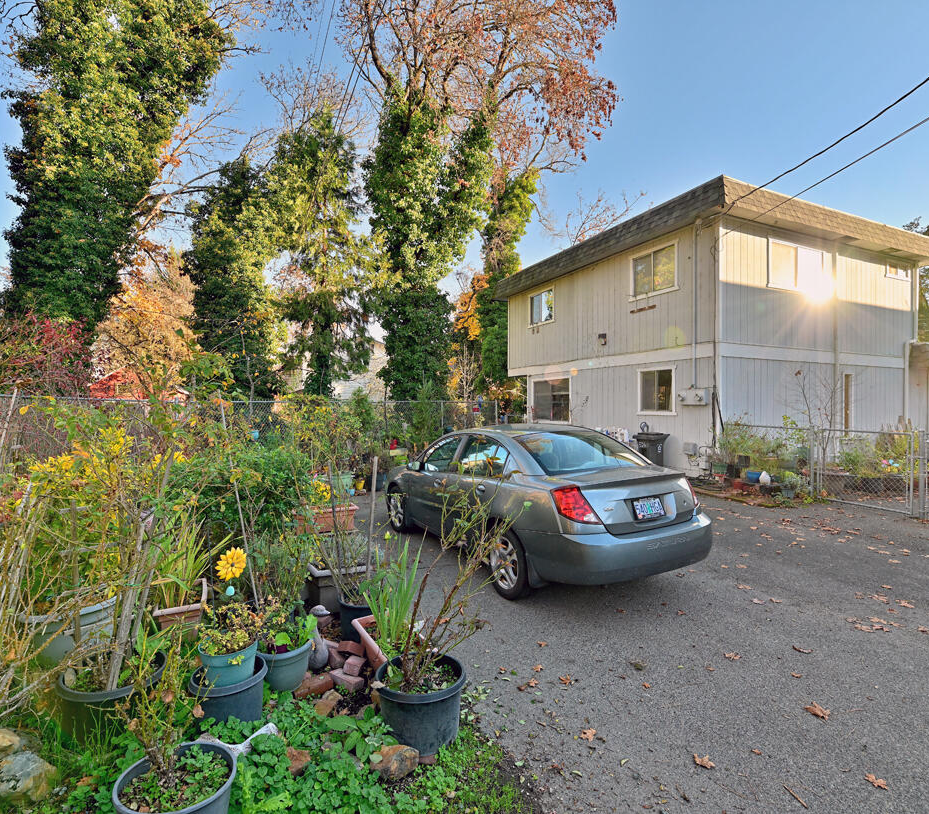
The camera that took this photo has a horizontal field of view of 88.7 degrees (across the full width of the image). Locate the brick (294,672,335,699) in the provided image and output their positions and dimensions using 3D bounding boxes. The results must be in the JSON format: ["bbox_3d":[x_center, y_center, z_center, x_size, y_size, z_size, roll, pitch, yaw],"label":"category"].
[{"bbox_3d":[-0.854,1.567,2.653,0.205,0.060,0.090,0,1,-33],"label":"brick"}]

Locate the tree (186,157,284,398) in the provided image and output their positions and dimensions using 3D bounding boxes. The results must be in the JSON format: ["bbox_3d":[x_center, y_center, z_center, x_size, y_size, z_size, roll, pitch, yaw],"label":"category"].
[{"bbox_3d":[-7.200,-3.192,15.000,3.100,9.400,3.100,0,0,0],"label":"tree"}]

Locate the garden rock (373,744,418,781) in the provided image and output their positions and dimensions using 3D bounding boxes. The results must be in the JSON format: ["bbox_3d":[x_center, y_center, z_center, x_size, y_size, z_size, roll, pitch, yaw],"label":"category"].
[{"bbox_3d":[-0.293,1.503,2.020,0.200,0.110,0.150,0,0,0],"label":"garden rock"}]

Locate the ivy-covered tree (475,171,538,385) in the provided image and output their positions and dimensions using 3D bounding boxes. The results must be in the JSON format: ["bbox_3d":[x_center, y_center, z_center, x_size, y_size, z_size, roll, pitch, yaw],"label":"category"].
[{"bbox_3d":[1.860,-4.478,21.000,2.600,12.100,2.600,0,0,0],"label":"ivy-covered tree"}]

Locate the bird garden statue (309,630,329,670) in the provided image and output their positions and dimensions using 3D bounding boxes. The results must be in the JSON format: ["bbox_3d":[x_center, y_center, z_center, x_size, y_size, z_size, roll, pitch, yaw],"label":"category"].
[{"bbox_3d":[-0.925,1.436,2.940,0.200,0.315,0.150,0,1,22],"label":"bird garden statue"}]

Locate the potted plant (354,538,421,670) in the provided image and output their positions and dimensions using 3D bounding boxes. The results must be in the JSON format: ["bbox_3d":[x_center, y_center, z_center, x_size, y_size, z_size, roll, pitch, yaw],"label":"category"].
[{"bbox_3d":[-0.450,1.108,2.750,0.290,0.760,0.560,0,0,-30],"label":"potted plant"}]

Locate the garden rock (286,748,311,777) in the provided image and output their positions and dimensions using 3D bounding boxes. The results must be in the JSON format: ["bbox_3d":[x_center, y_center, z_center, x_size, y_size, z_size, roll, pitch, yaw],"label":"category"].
[{"bbox_3d":[-0.710,1.508,2.030,0.105,0.085,0.100,0,0,0],"label":"garden rock"}]

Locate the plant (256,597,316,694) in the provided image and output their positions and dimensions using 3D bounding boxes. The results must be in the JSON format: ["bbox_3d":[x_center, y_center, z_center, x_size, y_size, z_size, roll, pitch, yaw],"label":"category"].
[{"bbox_3d":[-0.967,1.249,2.580,0.320,0.470,0.320,0,0,0],"label":"plant"}]

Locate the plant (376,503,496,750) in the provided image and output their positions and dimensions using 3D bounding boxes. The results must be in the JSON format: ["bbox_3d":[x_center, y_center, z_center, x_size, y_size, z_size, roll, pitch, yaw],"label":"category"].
[{"bbox_3d":[-0.130,0.977,2.200,0.580,1.080,0.500,0,0,0],"label":"plant"}]

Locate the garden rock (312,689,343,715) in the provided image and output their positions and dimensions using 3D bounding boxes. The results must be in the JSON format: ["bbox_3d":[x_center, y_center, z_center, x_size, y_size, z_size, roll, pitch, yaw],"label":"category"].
[{"bbox_3d":[-0.733,1.591,2.560,0.140,0.085,0.115,0,0,-27],"label":"garden rock"}]

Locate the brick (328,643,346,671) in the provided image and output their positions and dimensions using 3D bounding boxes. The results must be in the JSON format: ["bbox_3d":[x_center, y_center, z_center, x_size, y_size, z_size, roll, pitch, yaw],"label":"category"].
[{"bbox_3d":[-0.797,1.568,2.990,0.090,0.068,0.195,0,1,-29],"label":"brick"}]

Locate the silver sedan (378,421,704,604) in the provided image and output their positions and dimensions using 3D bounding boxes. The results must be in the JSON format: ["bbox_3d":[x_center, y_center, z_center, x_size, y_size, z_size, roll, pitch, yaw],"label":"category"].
[{"bbox_3d":[0.455,0.935,5.600,1.720,1.450,4.660,0,-1,-28],"label":"silver sedan"}]

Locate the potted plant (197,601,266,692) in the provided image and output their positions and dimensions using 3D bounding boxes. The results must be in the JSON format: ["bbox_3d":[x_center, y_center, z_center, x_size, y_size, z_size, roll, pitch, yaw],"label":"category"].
[{"bbox_3d":[-1.250,1.250,2.520,0.320,0.410,0.320,0,0,-26],"label":"potted plant"}]

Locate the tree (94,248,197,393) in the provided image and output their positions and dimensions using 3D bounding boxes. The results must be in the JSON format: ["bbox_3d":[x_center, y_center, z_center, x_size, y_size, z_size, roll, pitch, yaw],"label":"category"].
[{"bbox_3d":[-17.500,-3.600,26.000,6.000,10.000,6.000,0,1,-34],"label":"tree"}]

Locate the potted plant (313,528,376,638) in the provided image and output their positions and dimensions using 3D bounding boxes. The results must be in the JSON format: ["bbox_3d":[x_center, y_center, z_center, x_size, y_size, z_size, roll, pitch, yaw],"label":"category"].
[{"bbox_3d":[-0.852,1.255,3.400,0.420,0.740,0.400,0,0,-14],"label":"potted plant"}]

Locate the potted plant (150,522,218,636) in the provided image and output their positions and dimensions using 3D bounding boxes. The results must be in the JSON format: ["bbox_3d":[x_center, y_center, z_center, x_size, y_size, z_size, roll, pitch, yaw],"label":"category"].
[{"bbox_3d":[-2.090,1.240,3.540,0.410,0.760,0.460,0,0,-25],"label":"potted plant"}]

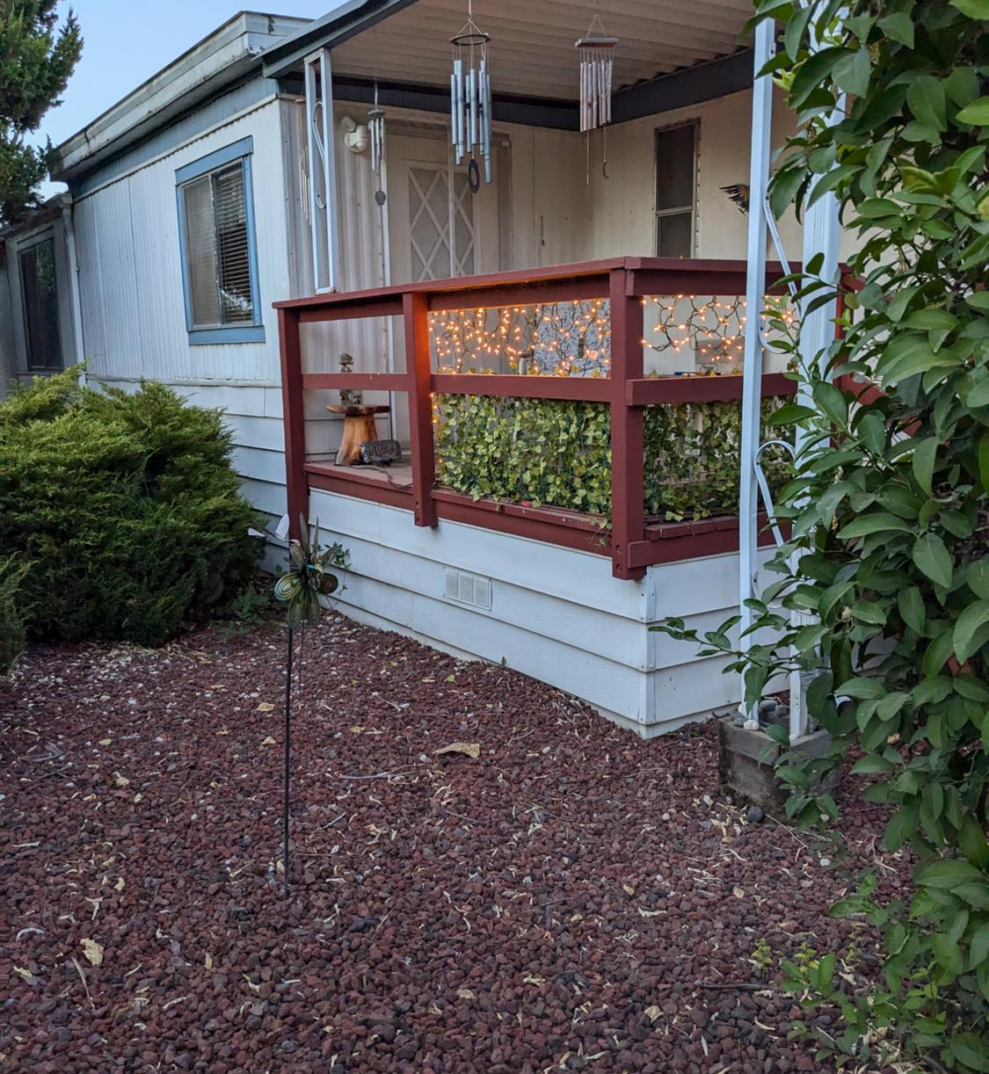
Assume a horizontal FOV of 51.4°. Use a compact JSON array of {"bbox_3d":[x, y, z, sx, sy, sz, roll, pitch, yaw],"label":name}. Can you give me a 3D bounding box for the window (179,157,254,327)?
[{"bbox_3d":[-1.876,-1.930,6.917,0.080,1.000,1.180,-8,13,-34],"label":"window"}]

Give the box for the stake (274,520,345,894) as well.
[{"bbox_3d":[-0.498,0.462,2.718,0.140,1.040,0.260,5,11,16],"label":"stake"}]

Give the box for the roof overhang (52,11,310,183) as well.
[{"bbox_3d":[-2.598,-3.152,7.774,0.400,0.270,4.840,-8,13,-34],"label":"roof overhang"}]

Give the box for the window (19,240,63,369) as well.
[{"bbox_3d":[-5.013,-2.534,11.359,0.090,1.340,1.660,-8,13,-34],"label":"window"}]

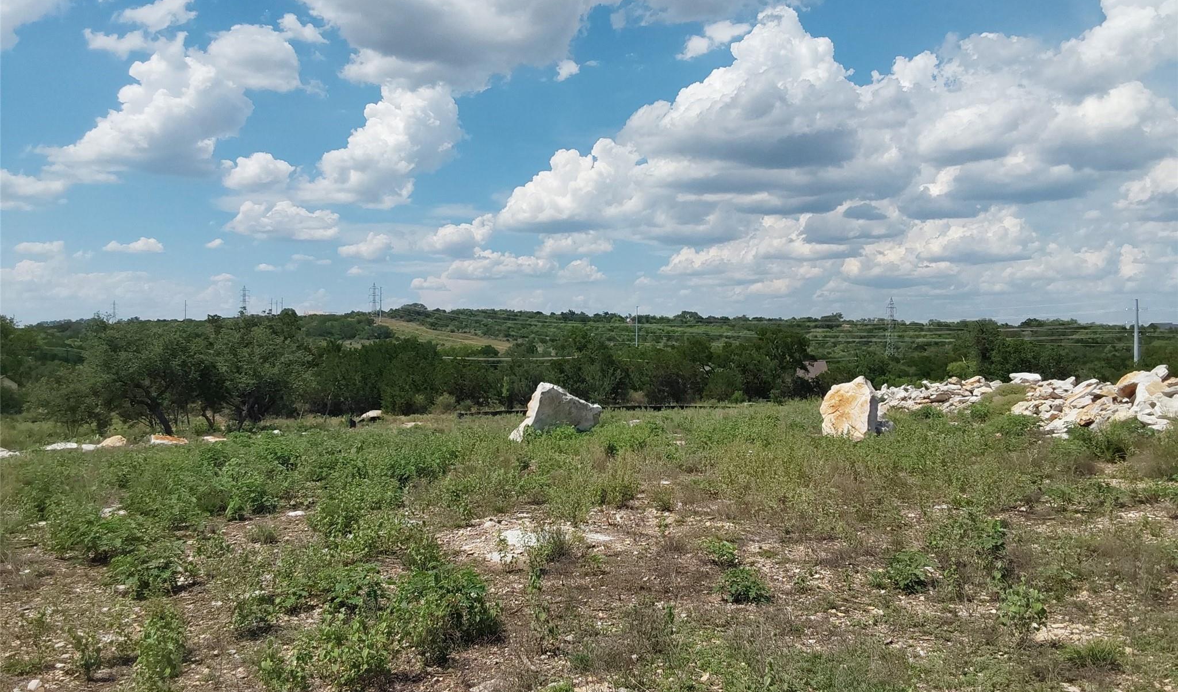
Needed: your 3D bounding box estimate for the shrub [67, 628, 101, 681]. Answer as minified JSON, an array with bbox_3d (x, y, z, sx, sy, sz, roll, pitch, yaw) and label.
[{"bbox_3d":[-2.489,1.522,4.698,0.172,0.255,0.155,0,1,-28],"label":"shrub"}]

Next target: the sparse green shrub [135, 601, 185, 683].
[{"bbox_3d":[-2.085,1.436,4.632,0.246,0.378,0.221,0,1,-24],"label":"sparse green shrub"}]

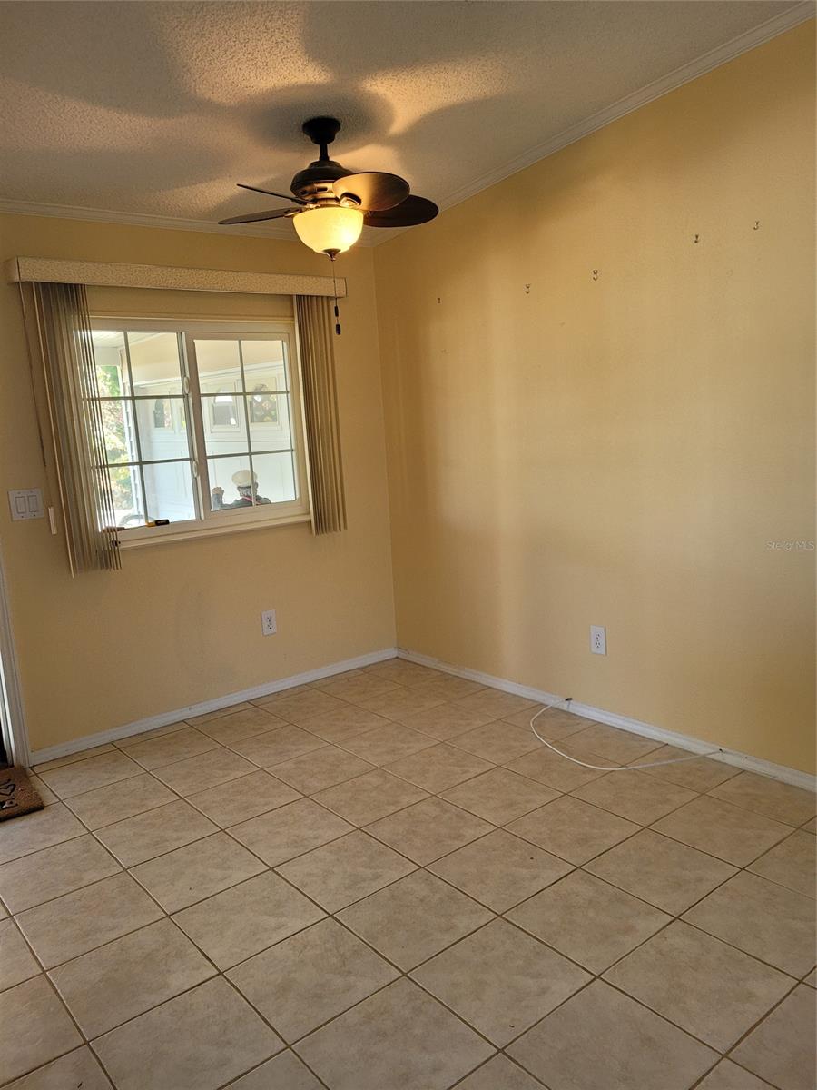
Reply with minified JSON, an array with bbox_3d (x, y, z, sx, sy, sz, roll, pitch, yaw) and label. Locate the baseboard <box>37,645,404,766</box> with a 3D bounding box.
[{"bbox_3d":[-0.825,0.746,3.994,1.945,0.058,0.013,-11,12,-38],"label":"baseboard"}]

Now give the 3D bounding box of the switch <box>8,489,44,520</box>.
[{"bbox_3d":[-1.540,-0.162,3.300,0.118,0.117,0.010,-11,12,-38],"label":"switch"}]

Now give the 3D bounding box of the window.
[{"bbox_3d":[-0.959,-0.536,3.749,1.105,0.955,0.080,-11,12,-38],"label":"window"}]

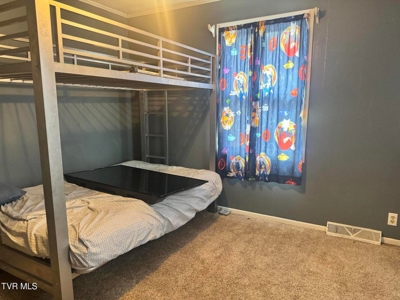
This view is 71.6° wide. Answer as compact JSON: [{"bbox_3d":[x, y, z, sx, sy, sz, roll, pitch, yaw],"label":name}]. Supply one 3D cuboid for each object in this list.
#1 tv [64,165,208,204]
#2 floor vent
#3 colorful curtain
[{"bbox_3d":[-0.626,0.317,2.728,1.230,0.080,0.725,7,8,32],"label":"tv"},{"bbox_3d":[1.477,0.797,2.669,0.455,0.114,0.062,5,10,28],"label":"floor vent"},{"bbox_3d":[0.607,-0.477,2.927,0.931,1.665,0.080,5,10,28],"label":"colorful curtain"}]

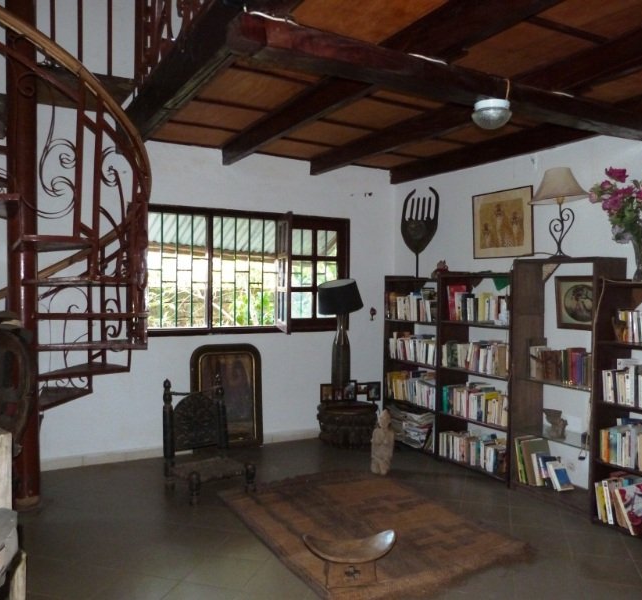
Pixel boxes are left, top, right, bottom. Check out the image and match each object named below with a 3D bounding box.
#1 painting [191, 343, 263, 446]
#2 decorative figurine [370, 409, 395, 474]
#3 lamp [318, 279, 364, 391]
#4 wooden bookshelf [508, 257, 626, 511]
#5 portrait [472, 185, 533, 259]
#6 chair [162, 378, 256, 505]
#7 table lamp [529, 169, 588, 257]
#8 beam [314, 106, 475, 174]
[{"bbox_3d":[-0.827,0.849,5.089,0.667,0.937,0.044,0,-2,-29],"label":"painting"},{"bbox_3d":[0.488,1.098,4.553,0.184,0.494,0.147,1,2,19],"label":"decorative figurine"},{"bbox_3d":[0.179,0.389,5.307,0.406,1.154,0.406,1,2,0],"label":"lamp"},{"bbox_3d":[1.662,0.551,3.945,0.276,1.652,0.693,0,2,-29],"label":"wooden bookshelf"},{"bbox_3d":[1.437,-0.610,4.621,0.024,0.532,0.642,0,2,-29],"label":"portrait"},{"bbox_3d":[-0.788,0.955,4.060,0.487,0.782,0.443,-1,2,-41],"label":"chair"},{"bbox_3d":[1.619,-0.584,3.909,0.384,0.617,0.384,0,2,-29],"label":"table lamp"},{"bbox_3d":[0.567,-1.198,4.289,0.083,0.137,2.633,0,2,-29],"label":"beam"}]

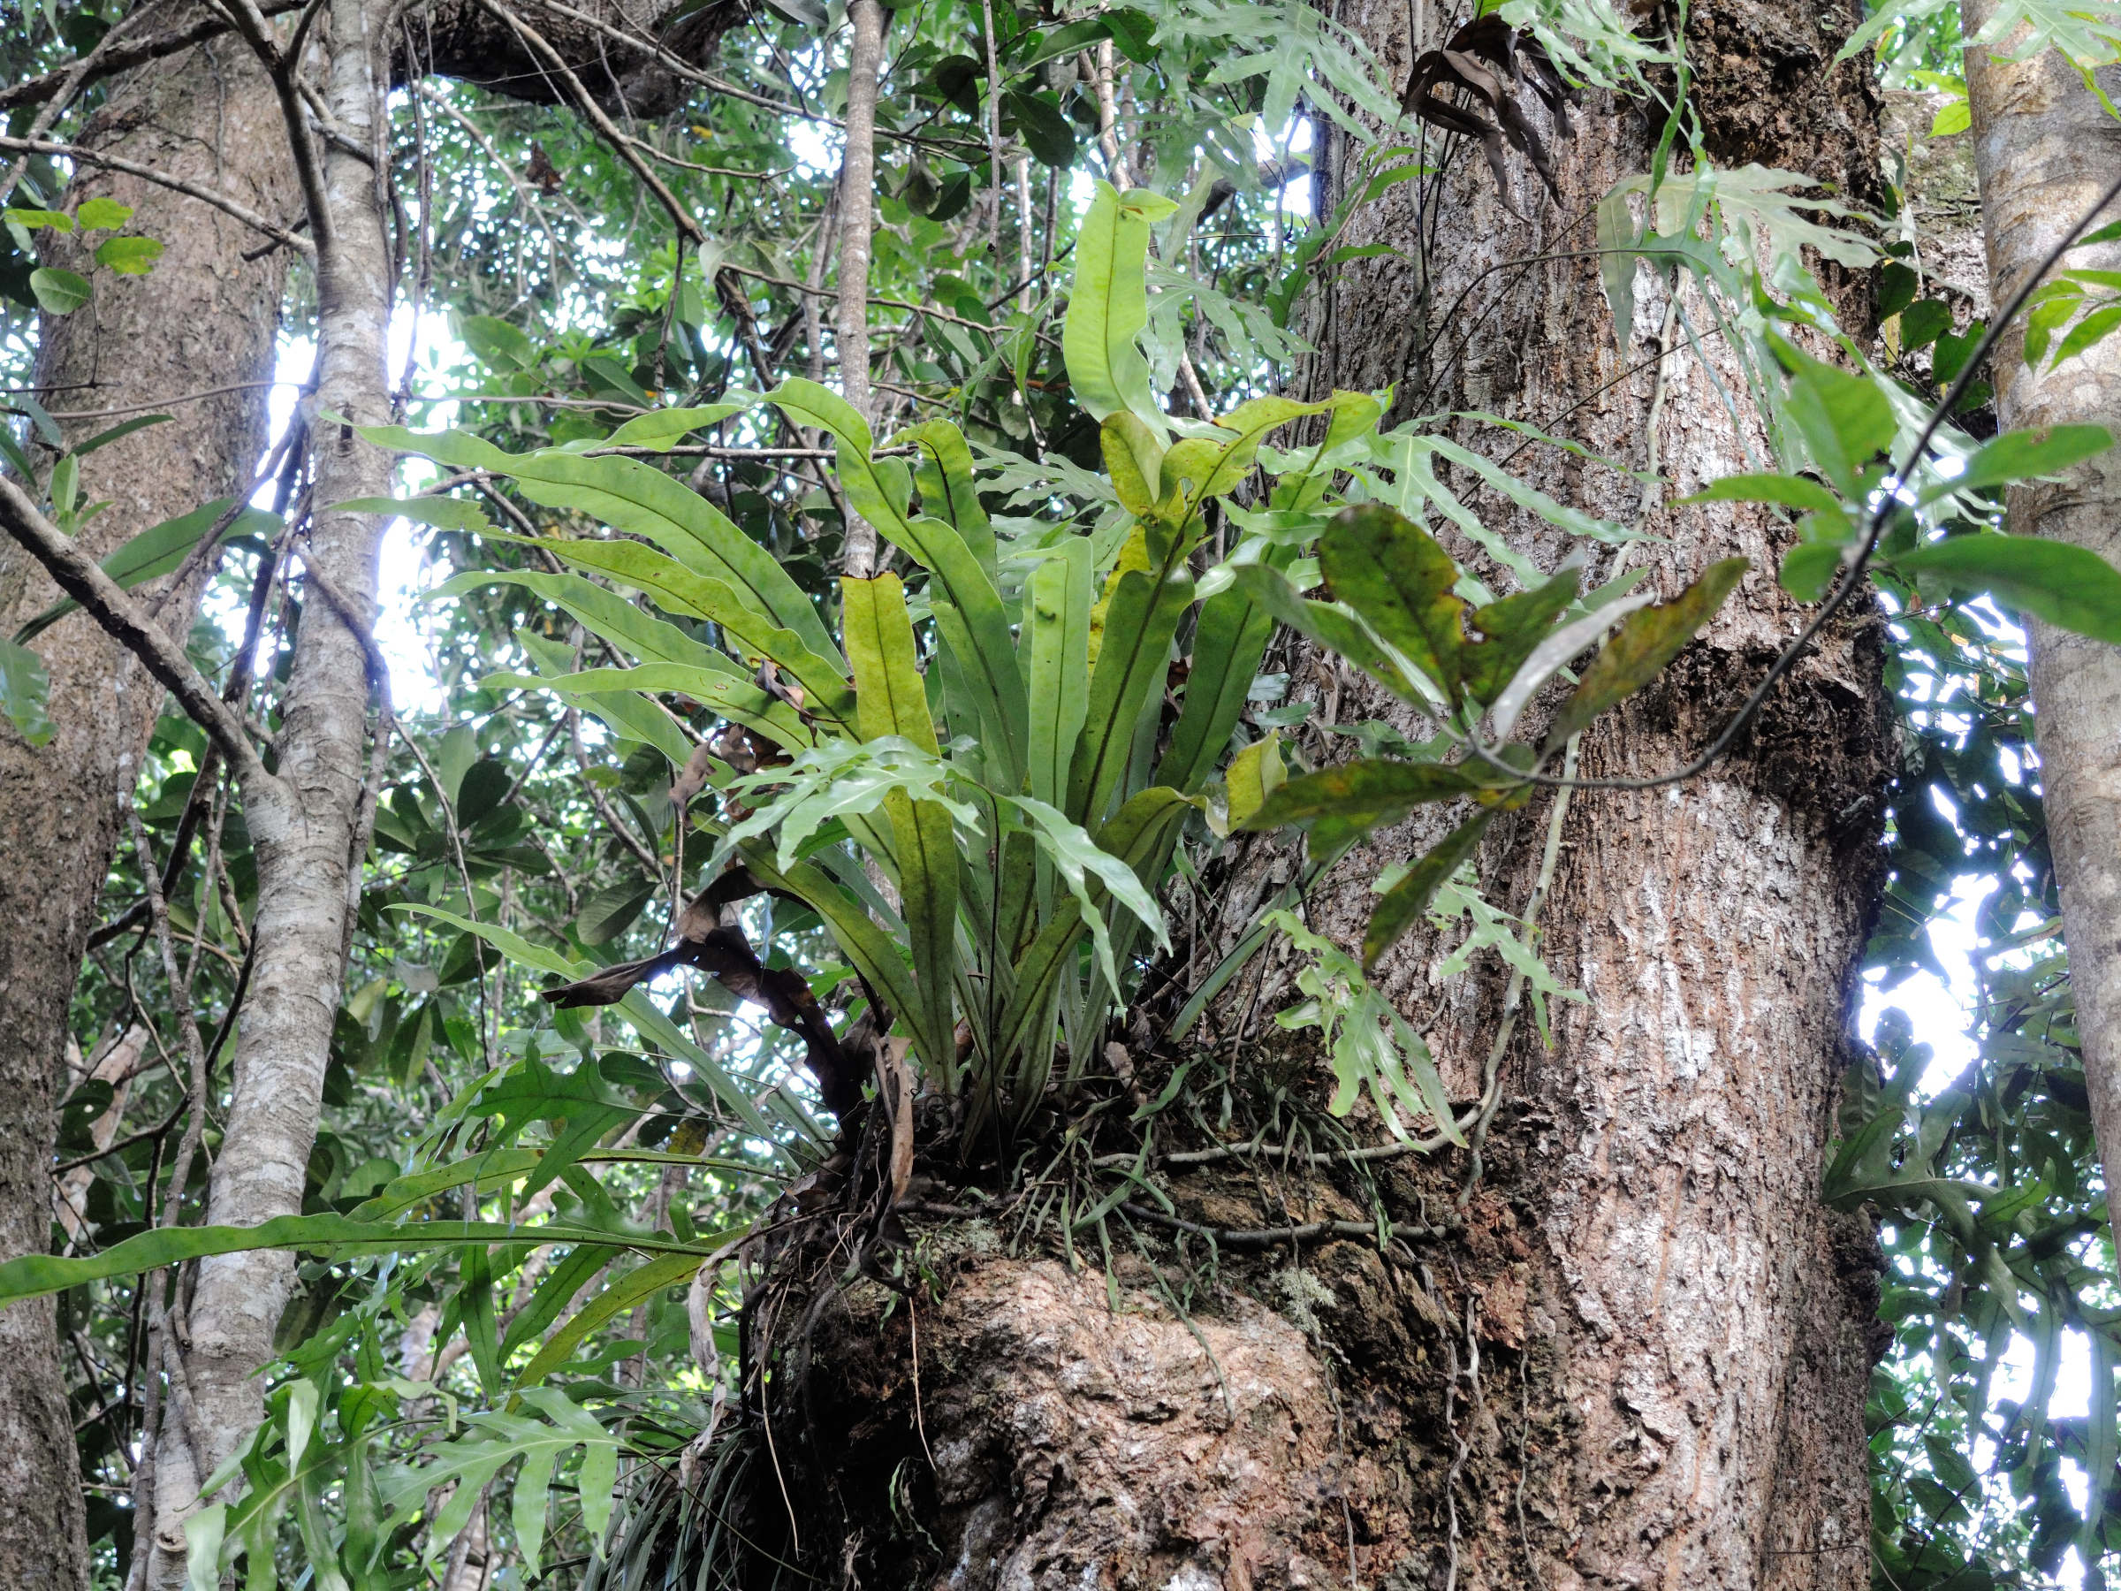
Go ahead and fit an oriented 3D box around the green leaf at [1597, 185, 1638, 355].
[{"bbox_3d":[0.578,-0.545,4.200,0.038,0.179,0.030,-5,0,9],"label":"green leaf"}]

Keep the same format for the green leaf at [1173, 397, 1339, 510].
[{"bbox_3d":[0.194,-0.347,4.100,0.193,0.076,0.070,-36,11,6],"label":"green leaf"}]

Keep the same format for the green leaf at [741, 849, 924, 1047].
[{"bbox_3d":[-0.234,0.156,4.150,0.048,0.276,0.060,-41,0,4],"label":"green leaf"}]

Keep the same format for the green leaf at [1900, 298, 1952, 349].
[{"bbox_3d":[1.006,-0.548,4.700,0.062,0.062,0.040,-5,-22,14],"label":"green leaf"}]

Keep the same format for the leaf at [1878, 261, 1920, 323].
[{"bbox_3d":[0.975,-0.586,4.700,0.048,0.073,0.040,-5,-22,13],"label":"leaf"}]

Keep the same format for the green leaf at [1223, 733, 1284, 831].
[{"bbox_3d":[0.193,-0.013,4.050,0.056,0.100,0.040,11,-8,0],"label":"green leaf"}]

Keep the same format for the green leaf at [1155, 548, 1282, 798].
[{"bbox_3d":[0.162,-0.125,4.150,0.068,0.259,0.060,23,-6,-3],"label":"green leaf"}]

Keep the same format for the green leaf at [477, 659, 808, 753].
[{"bbox_3d":[-0.434,-0.093,4.200,0.354,0.052,0.080,10,11,-6],"label":"green leaf"}]

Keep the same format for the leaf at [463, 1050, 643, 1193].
[{"bbox_3d":[-0.527,0.343,4.200,0.193,0.146,0.070,6,6,-8],"label":"leaf"}]

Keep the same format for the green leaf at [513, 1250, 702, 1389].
[{"bbox_3d":[-0.471,0.545,4.200,0.244,0.041,0.060,-38,7,-11],"label":"green leaf"}]

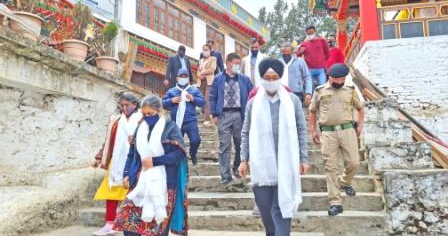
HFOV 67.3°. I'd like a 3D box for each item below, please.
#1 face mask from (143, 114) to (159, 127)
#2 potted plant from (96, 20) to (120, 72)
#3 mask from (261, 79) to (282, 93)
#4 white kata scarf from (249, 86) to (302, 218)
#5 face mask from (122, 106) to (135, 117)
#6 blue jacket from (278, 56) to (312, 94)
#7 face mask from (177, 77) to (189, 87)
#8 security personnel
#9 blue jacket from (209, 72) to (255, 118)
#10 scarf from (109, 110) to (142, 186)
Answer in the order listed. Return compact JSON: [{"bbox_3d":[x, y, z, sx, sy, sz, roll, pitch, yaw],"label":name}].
[{"bbox_3d":[-0.592,0.020,2.710,0.140,0.110,0.095,-1,13,5],"label":"face mask"},{"bbox_3d":[-1.659,-0.995,4.750,0.340,0.740,0.340,-1,-7,0],"label":"potted plant"},{"bbox_3d":[0.381,-0.261,2.700,0.170,0.115,0.110,-2,3,6],"label":"mask"},{"bbox_3d":[0.416,0.263,2.720,0.430,1.050,0.300,-2,-7,8],"label":"white kata scarf"},{"bbox_3d":[-0.908,-0.062,3.200,0.125,0.100,0.085,-5,4,30],"label":"face mask"},{"bbox_3d":[1.003,-0.617,5.000,0.620,0.620,0.320,-2,-7,8],"label":"blue jacket"},{"bbox_3d":[-0.586,-0.515,4.750,0.165,0.135,0.100,-1,1,5],"label":"face mask"},{"bbox_3d":[1.304,0.238,3.900,0.620,1.710,0.550,-2,-7,12],"label":"security personnel"},{"bbox_3d":[0.118,-0.276,4.420,0.590,0.640,0.320,-1,-7,2],"label":"blue jacket"},{"bbox_3d":[-0.947,0.295,3.250,0.350,0.740,0.280,-3,-7,15],"label":"scarf"}]

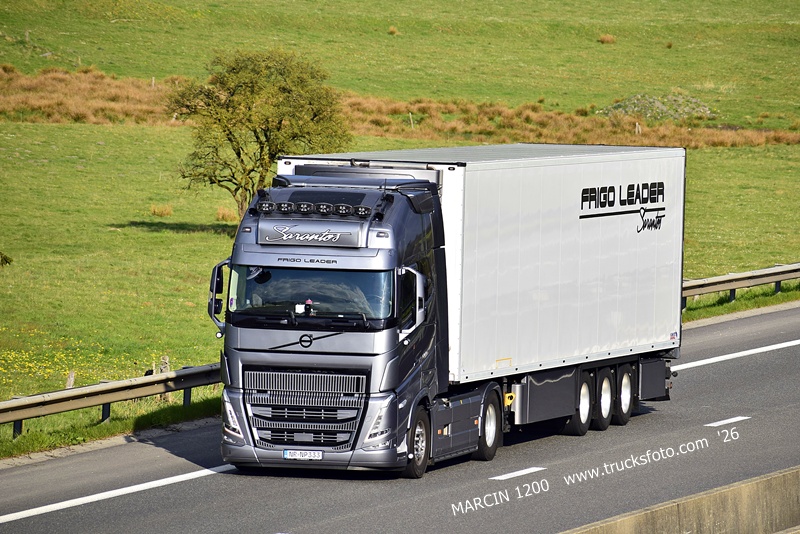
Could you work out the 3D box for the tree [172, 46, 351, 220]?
[{"bbox_3d":[-4.044,-3.667,203.000,5.305,5.305,4.987,1,2,0],"label":"tree"}]

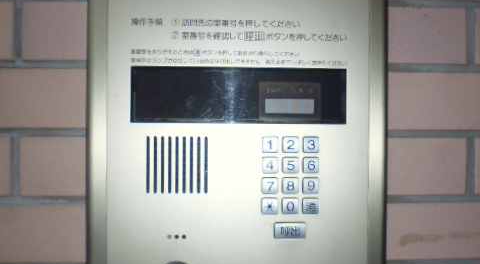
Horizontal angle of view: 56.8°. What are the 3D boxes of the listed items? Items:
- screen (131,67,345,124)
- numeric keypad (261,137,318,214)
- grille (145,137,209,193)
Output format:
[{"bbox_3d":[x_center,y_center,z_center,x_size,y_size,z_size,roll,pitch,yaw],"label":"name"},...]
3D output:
[{"bbox_3d":[0.000,-0.037,0.448,0.216,0.057,0.010,0,0,-2],"label":"screen"},{"bbox_3d":[0.051,0.044,0.447,0.059,0.079,0.010,0,0,-2],"label":"numeric keypad"},{"bbox_3d":[-0.062,0.033,0.445,0.062,0.058,0.008,0,0,-2],"label":"grille"}]

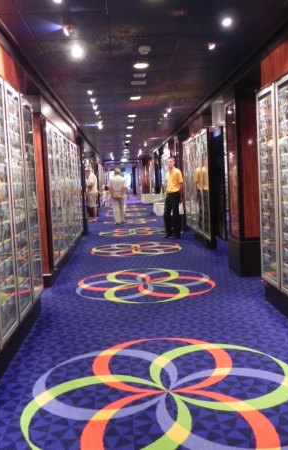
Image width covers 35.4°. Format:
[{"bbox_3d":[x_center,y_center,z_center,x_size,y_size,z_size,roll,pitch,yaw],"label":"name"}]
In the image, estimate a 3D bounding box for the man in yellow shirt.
[{"bbox_3d":[0.606,-0.594,9.893,0.470,1.750,0.340,0,4,35],"label":"man in yellow shirt"}]

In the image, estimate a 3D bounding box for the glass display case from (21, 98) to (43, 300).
[{"bbox_3d":[-1.118,-0.238,4.369,0.110,1.860,0.570,-3,3,-3],"label":"glass display case"}]

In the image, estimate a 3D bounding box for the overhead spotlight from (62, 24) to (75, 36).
[{"bbox_3d":[-0.571,-1.470,3.405,0.090,0.085,0.080,-4,4,-24],"label":"overhead spotlight"}]

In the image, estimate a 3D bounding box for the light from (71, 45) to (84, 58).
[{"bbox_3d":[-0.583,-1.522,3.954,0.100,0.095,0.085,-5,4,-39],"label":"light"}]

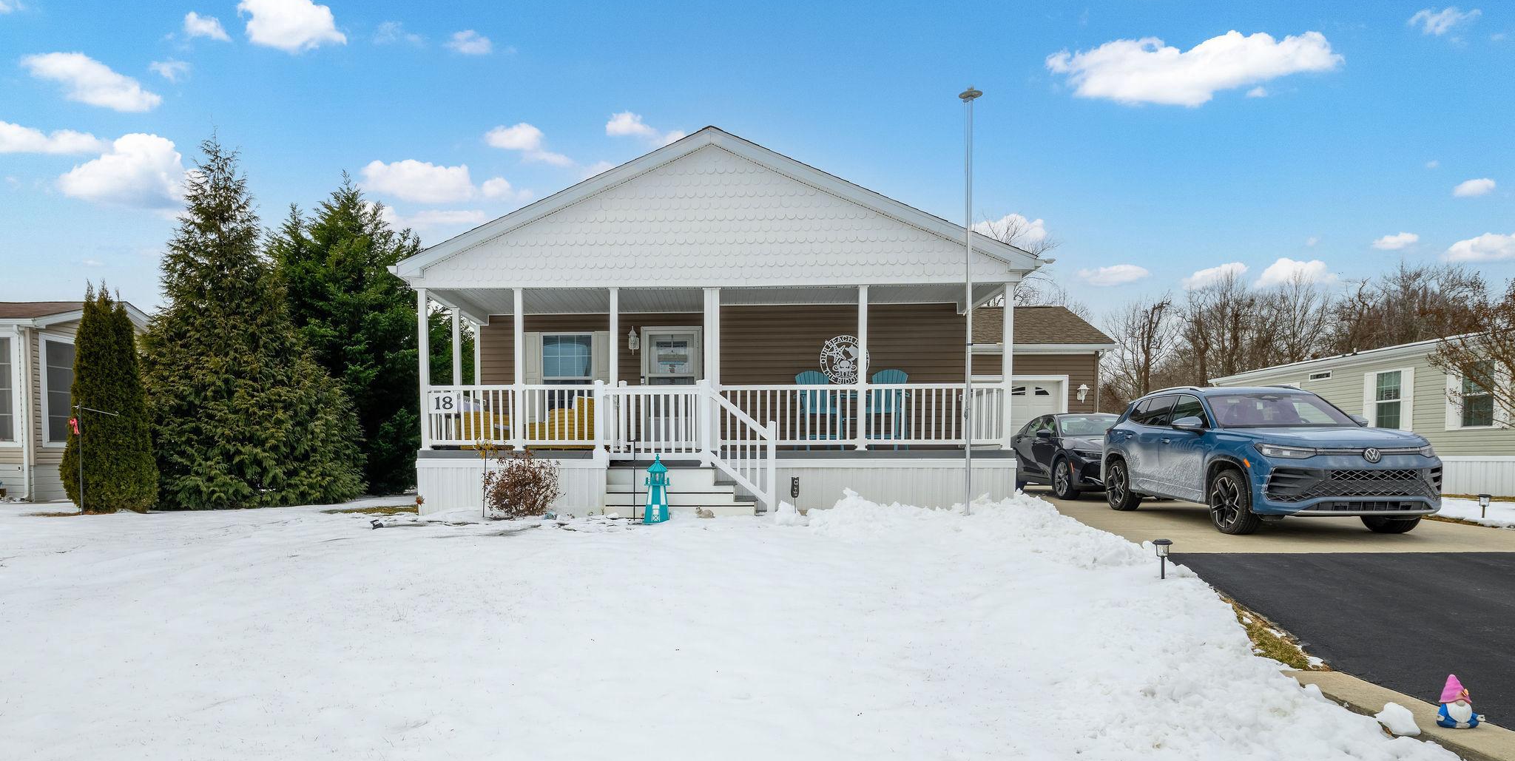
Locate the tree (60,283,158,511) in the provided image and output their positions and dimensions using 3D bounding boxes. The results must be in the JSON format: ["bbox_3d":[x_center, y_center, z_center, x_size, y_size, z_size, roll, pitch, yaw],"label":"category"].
[{"bbox_3d":[-9.880,0.250,10.900,1.300,3.450,1.300,0,-3,0],"label":"tree"}]

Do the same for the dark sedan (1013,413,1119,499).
[{"bbox_3d":[6.420,1.460,14.100,1.850,1.500,4.900,0,-3,5],"label":"dark sedan"}]

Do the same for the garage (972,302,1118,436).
[{"bbox_3d":[6.300,0.300,19.000,4.200,4.500,5.600,0,-3,3],"label":"garage"}]

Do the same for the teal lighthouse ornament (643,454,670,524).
[{"bbox_3d":[-1.285,1.385,9.120,0.340,0.890,0.340,1,-3,-12],"label":"teal lighthouse ornament"}]

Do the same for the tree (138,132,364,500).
[{"bbox_3d":[-8.800,-1.070,12.700,3.500,6.400,3.500,0,-3,0],"label":"tree"}]

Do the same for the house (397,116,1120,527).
[{"bbox_3d":[1.600,-0.400,15.300,12.300,5.300,11.800,0,-3,3],"label":"house"}]

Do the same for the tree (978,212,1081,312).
[{"bbox_3d":[11.300,-1.600,30.000,5.200,10.600,5.200,0,-3,0],"label":"tree"}]

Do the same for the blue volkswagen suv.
[{"bbox_3d":[6.030,0.950,9.130,1.900,1.680,4.690,0,-3,4],"label":"blue volkswagen suv"}]

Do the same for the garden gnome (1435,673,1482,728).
[{"bbox_3d":[2.740,1.260,2.800,0.160,0.215,0.125,-1,-3,26],"label":"garden gnome"}]

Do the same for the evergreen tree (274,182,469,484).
[{"bbox_3d":[-9.100,-1.160,16.900,4.300,7.400,4.300,0,-3,0],"label":"evergreen tree"}]

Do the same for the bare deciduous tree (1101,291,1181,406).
[{"bbox_3d":[18.500,0.000,34.600,4.000,8.600,4.000,0,-3,0],"label":"bare deciduous tree"}]

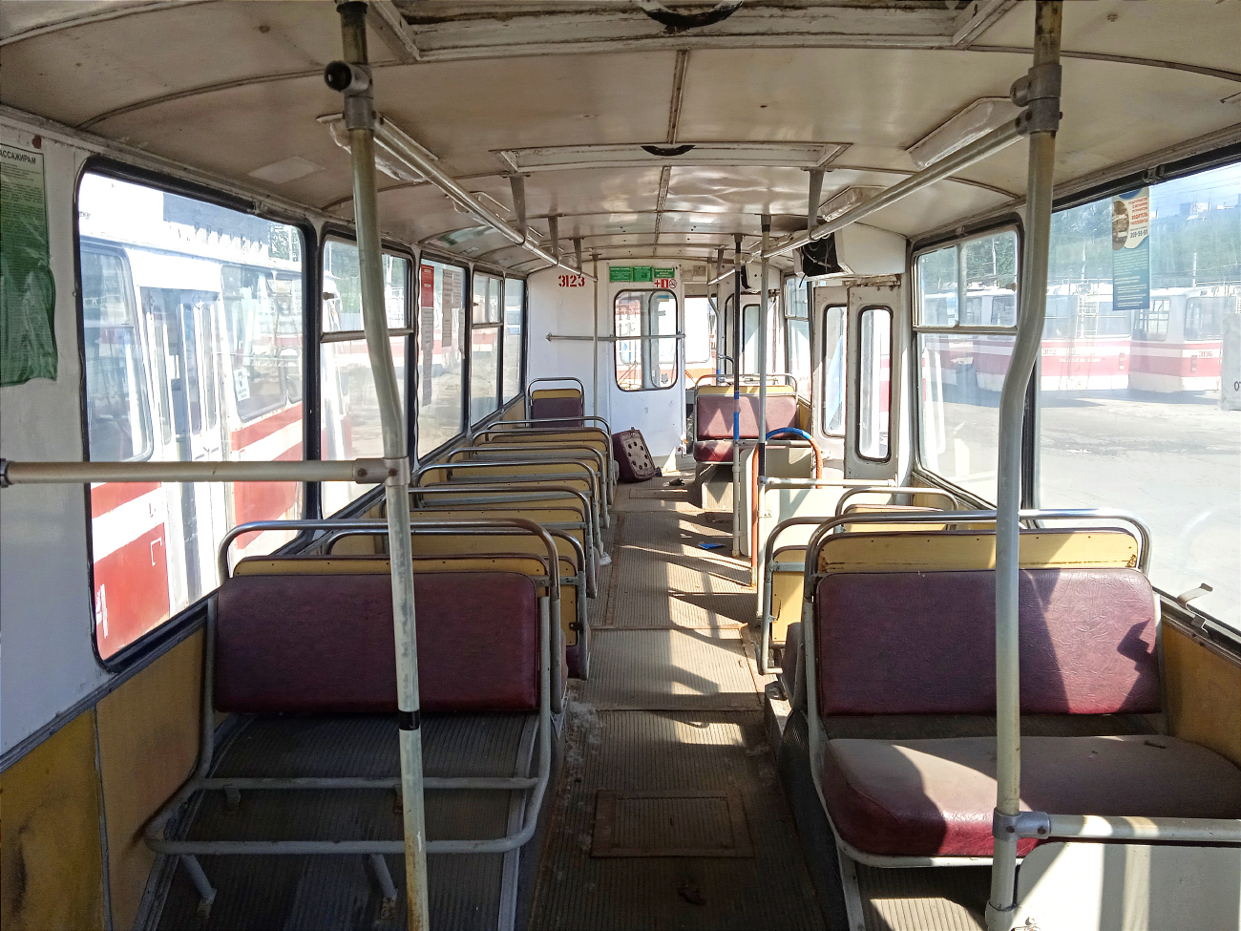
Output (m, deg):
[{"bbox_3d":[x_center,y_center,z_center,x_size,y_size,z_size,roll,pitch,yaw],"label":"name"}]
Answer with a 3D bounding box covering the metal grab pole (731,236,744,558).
[{"bbox_3d":[0.698,-0.402,5.992,0.045,1.920,0.045,0,9,1],"label":"metal grab pole"}]

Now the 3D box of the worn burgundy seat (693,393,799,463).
[{"bbox_3d":[1.028,-0.297,8.176,0.860,0.510,0.520,0,9,1],"label":"worn burgundy seat"}]

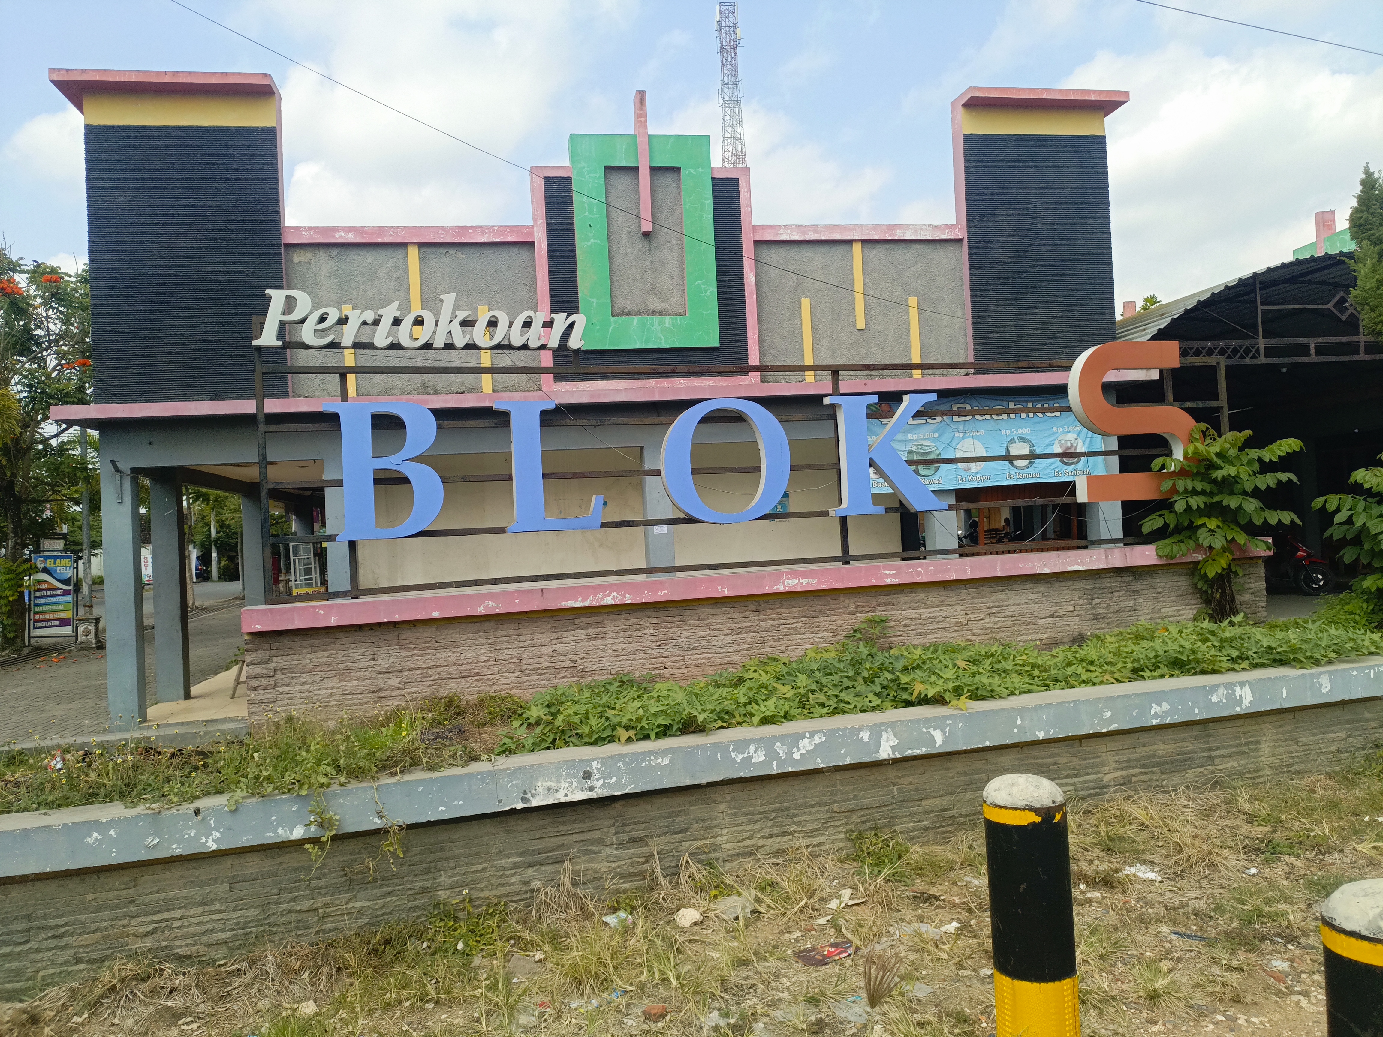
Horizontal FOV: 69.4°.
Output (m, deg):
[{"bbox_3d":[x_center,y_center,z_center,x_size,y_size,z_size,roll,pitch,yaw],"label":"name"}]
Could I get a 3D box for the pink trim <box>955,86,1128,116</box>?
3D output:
[{"bbox_3d":[3.781,-4.520,10.838,1.784,0.108,0.410,-3,-1,-9],"label":"pink trim"}]

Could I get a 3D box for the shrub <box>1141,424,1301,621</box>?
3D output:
[{"bbox_3d":[5.803,0.093,10.909,1.580,2.200,1.350,-3,-1,-10],"label":"shrub"}]

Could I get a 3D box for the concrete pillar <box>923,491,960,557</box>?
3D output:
[{"bbox_3d":[2.699,0.361,10.666,0.250,2.430,0.260,-3,-1,-9],"label":"concrete pillar"}]

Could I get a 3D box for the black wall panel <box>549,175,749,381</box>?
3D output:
[{"bbox_3d":[-0.452,-2.417,10.124,1.977,2.046,0.160,-3,-1,-9],"label":"black wall panel"}]

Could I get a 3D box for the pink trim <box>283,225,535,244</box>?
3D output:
[{"bbox_3d":[-2.779,-2.800,9.944,2.371,0.178,0.180,-3,-1,-9],"label":"pink trim"}]

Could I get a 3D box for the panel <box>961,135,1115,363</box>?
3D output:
[{"bbox_3d":[4.122,-3.134,11.913,1.842,2.845,0.180,-3,-1,-10],"label":"panel"}]

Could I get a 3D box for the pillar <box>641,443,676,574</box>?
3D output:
[{"bbox_3d":[-0.334,0.488,11.152,0.285,2.588,0.285,-3,-1,-10],"label":"pillar"}]

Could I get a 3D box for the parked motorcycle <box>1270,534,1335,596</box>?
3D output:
[{"bbox_3d":[9.542,0.762,16.560,1.870,1.060,0.680,-4,-1,25],"label":"parked motorcycle"}]

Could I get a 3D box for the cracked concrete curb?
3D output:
[{"bbox_3d":[0.691,1.044,4.679,6.796,0.168,0.243,-3,-1,-19],"label":"cracked concrete curb"}]

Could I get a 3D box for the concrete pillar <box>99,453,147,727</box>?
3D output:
[{"bbox_3d":[-5.326,0.741,9.390,0.268,2.430,0.230,-3,-1,-9],"label":"concrete pillar"}]

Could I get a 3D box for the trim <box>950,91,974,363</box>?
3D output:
[{"bbox_3d":[3.235,-3.283,11.816,0.120,3.243,0.300,-3,-1,-10],"label":"trim"}]

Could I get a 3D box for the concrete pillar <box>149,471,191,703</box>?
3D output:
[{"bbox_3d":[-6.178,0.855,11.855,0.285,2.588,0.275,-3,-1,-10],"label":"concrete pillar"}]

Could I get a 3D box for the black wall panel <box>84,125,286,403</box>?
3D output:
[{"bbox_3d":[-4.762,-2.371,9.492,1.715,2.664,0.160,-3,-1,-9],"label":"black wall panel"}]

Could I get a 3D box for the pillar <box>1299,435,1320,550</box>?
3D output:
[{"bbox_3d":[10.524,-0.054,17.090,0.290,2.624,0.290,-3,-1,-10],"label":"pillar"}]

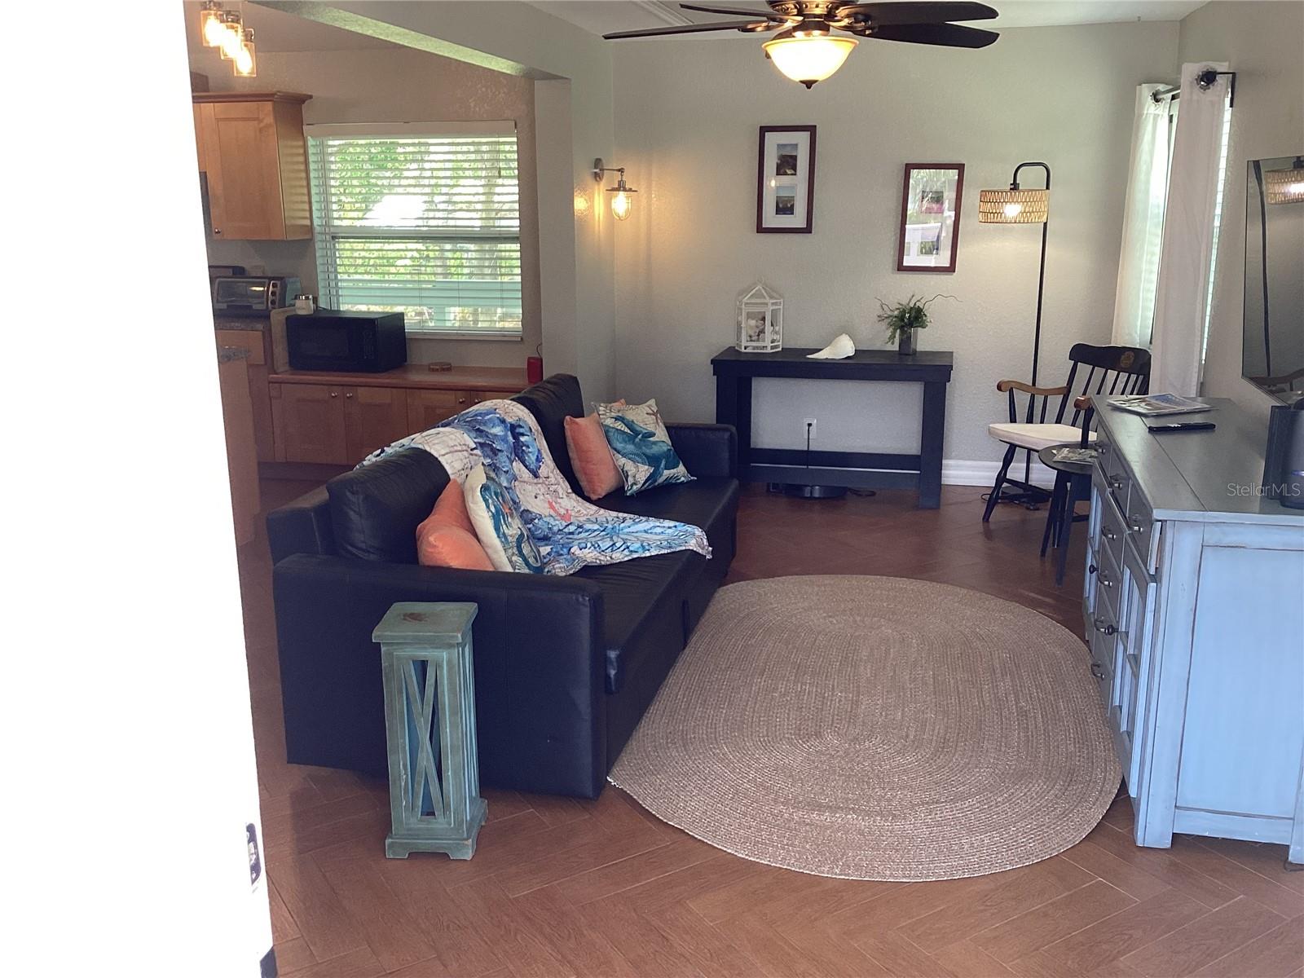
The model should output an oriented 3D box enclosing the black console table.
[{"bbox_3d":[0.990,-0.356,6.389,1.240,0.755,0.550,3,14,14],"label":"black console table"}]

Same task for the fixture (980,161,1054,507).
[{"bbox_3d":[1.886,-0.796,6.080,0.420,1.740,0.360,-2,13,-8],"label":"fixture"}]

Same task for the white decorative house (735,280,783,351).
[{"bbox_3d":[0.605,-0.961,6.493,0.240,0.385,0.215,3,14,14],"label":"white decorative house"}]

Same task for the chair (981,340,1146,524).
[{"bbox_3d":[1.995,-0.228,5.558,0.540,0.870,0.600,-7,15,-25],"label":"chair"}]

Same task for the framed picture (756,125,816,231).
[{"bbox_3d":[0.741,-1.706,6.448,0.310,0.570,0.025,3,14,14],"label":"framed picture"}]

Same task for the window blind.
[{"bbox_3d":[-1.408,-1.505,6.855,1.310,1.200,0.060,3,14,14],"label":"window blind"}]

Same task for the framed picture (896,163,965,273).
[{"bbox_3d":[1.504,-1.458,6.301,0.308,0.570,0.025,3,14,14],"label":"framed picture"}]

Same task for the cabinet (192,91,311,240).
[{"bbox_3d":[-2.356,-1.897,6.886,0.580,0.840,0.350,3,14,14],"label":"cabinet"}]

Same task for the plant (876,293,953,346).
[{"bbox_3d":[1.410,-0.911,6.299,0.380,0.290,0.290,3,14,14],"label":"plant"}]

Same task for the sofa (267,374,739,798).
[{"bbox_3d":[-0.374,0.129,4.120,1.040,0.860,2.270,3,14,14],"label":"sofa"}]

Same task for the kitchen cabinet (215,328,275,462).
[{"bbox_3d":[-2.353,-0.589,7.050,0.500,0.830,0.600,3,14,14],"label":"kitchen cabinet"}]

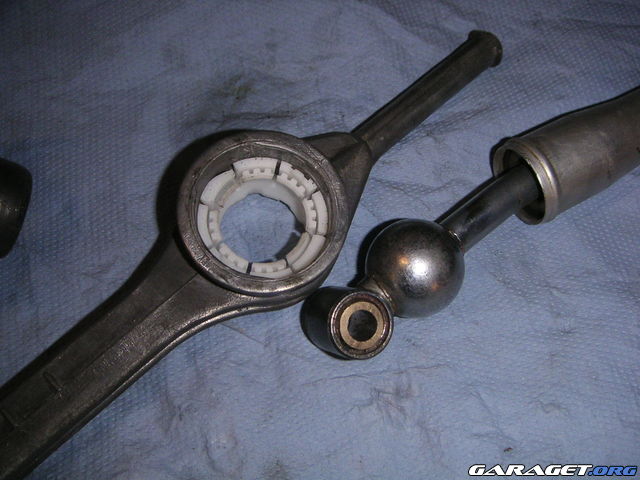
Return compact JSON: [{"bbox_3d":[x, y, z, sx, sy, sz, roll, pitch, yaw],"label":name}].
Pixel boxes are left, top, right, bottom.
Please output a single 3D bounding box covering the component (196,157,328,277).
[{"bbox_3d":[-0.018,-0.004,0.222,0.040,0.017,0.040,3,70,-9],"label":"component"}]

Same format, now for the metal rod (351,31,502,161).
[{"bbox_3d":[0.039,-0.052,0.250,0.068,0.015,0.015,-40,78,-18],"label":"metal rod"}]

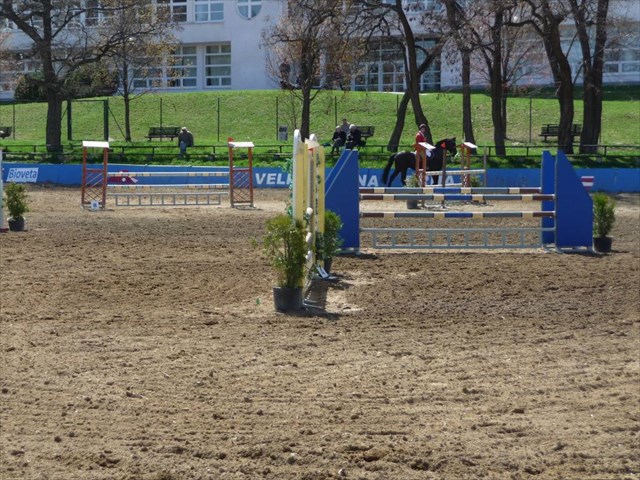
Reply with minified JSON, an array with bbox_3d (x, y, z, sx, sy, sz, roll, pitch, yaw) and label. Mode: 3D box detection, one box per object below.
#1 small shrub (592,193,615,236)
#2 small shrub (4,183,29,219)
[{"bbox_3d":[5.130,-0.470,28.100,0.410,0.790,0.410,0,3,0],"label":"small shrub"},{"bbox_3d":[-6.833,-0.890,35.000,0.520,0.810,0.520,0,3,0],"label":"small shrub"}]

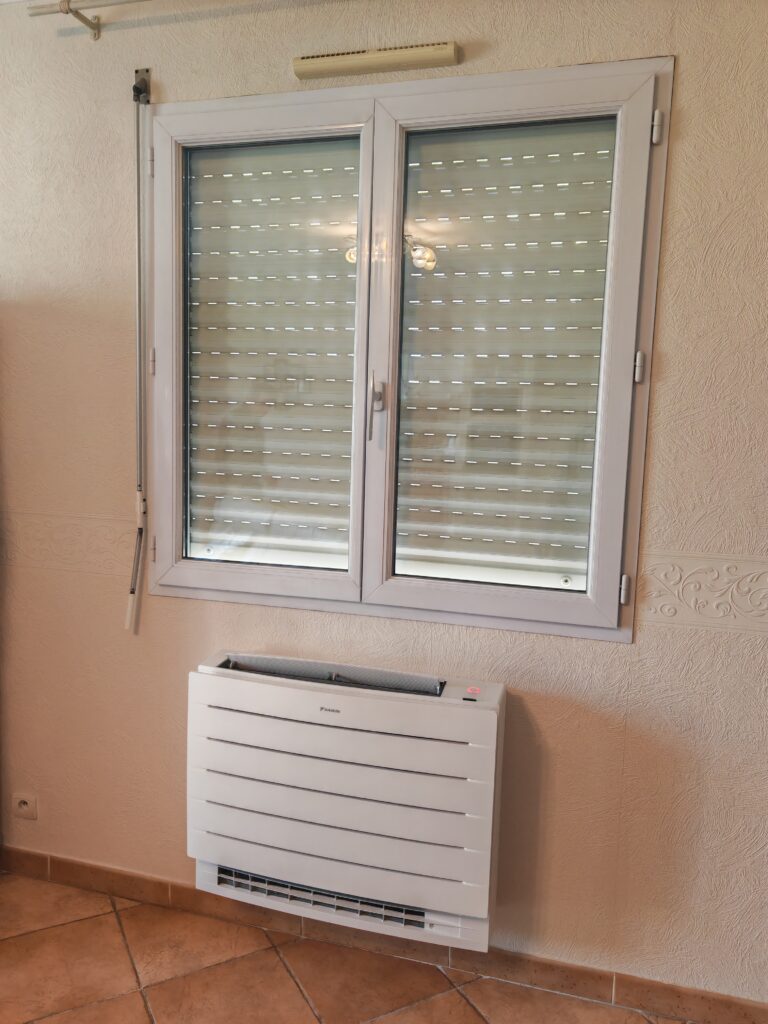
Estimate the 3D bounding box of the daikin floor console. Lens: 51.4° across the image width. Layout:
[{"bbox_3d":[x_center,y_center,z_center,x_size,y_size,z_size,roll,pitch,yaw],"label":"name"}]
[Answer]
[{"bbox_3d":[-0.099,0.683,1.952,0.750,0.595,0.235,4,7,16],"label":"daikin floor console"}]

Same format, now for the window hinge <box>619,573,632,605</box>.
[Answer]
[{"bbox_3d":[0.549,0.175,1.814,0.020,0.070,0.022,4,7,16],"label":"window hinge"}]

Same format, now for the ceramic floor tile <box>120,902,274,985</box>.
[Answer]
[{"bbox_3d":[-0.526,1.136,2.180,0.340,0.010,0.340,-2,8,-29],"label":"ceramic floor tile"}]

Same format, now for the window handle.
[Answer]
[{"bbox_3d":[-0.019,-0.250,1.884,0.032,0.163,0.060,4,7,16],"label":"window handle"}]

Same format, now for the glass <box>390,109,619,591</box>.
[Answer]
[{"bbox_3d":[0.264,-0.350,1.854,0.470,1.050,0.026,4,6,16],"label":"glass"}]

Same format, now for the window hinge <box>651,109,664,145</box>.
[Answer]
[{"bbox_3d":[0.580,-0.818,1.697,0.020,0.070,0.022,4,7,16],"label":"window hinge"}]

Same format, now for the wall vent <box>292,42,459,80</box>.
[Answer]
[{"bbox_3d":[-0.025,-1.044,1.844,0.388,0.047,0.042,4,7,16],"label":"wall vent"}]

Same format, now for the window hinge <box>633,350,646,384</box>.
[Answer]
[{"bbox_3d":[0.565,-0.320,1.756,0.020,0.070,0.022,4,7,16],"label":"window hinge"}]

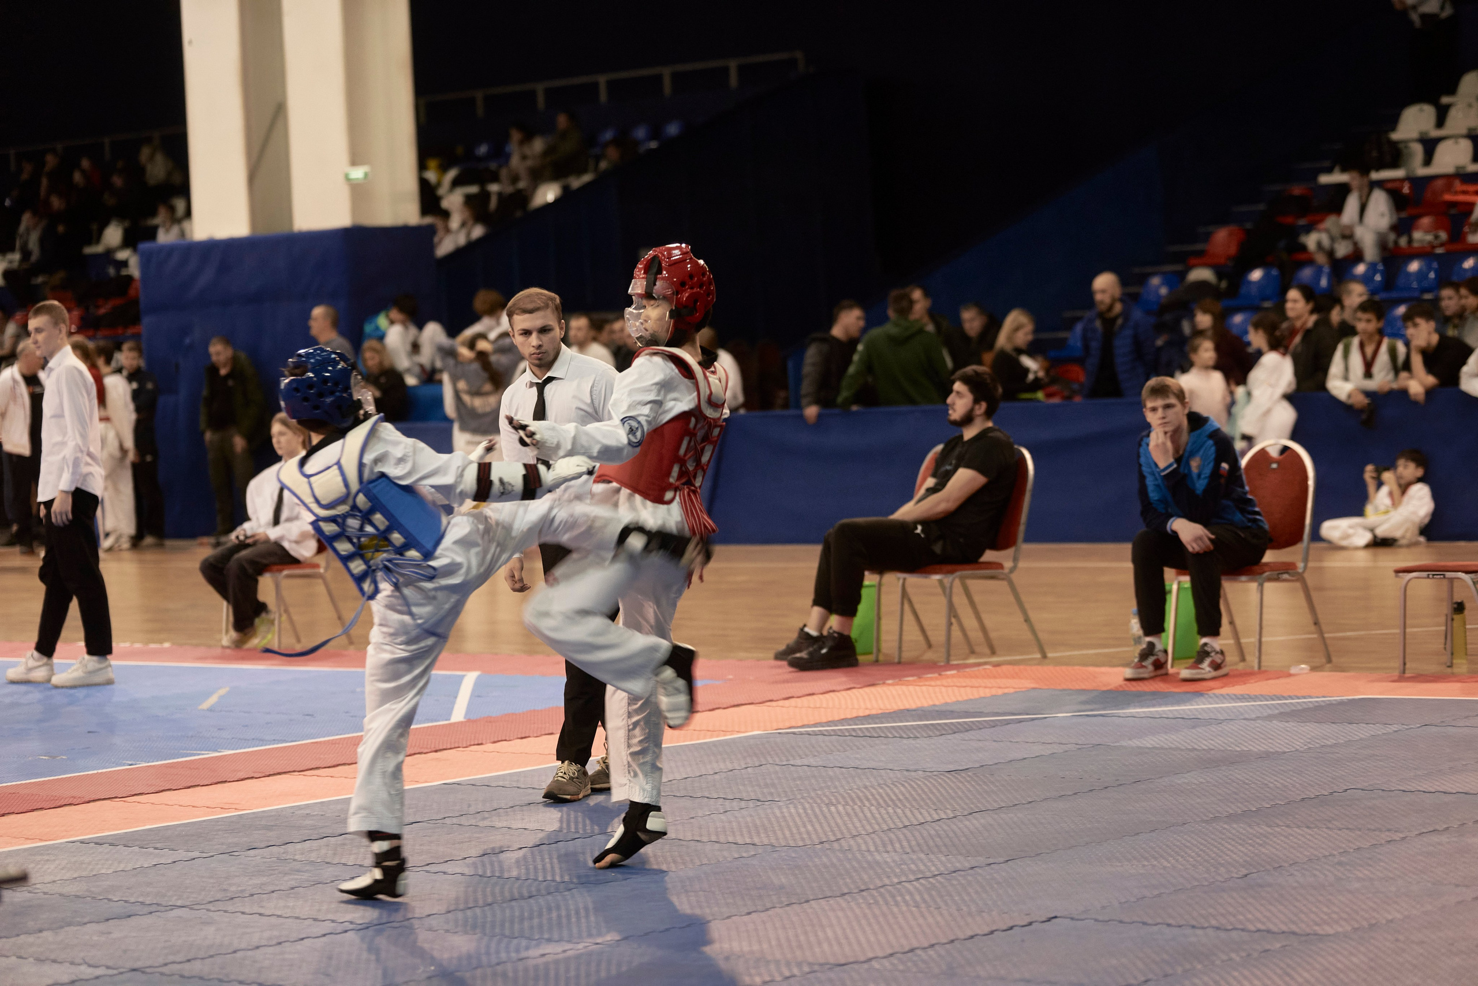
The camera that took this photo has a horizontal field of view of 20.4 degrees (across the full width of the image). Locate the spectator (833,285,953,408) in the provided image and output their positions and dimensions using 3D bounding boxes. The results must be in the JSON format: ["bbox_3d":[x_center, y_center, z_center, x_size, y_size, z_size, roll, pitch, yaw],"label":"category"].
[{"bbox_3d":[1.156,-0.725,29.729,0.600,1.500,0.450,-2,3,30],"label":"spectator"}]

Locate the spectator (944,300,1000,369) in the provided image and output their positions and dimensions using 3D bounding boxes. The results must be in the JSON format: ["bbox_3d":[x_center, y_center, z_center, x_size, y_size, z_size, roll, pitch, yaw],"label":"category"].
[{"bbox_3d":[1.662,-0.614,29.329,0.520,1.500,0.450,-2,2,21],"label":"spectator"}]

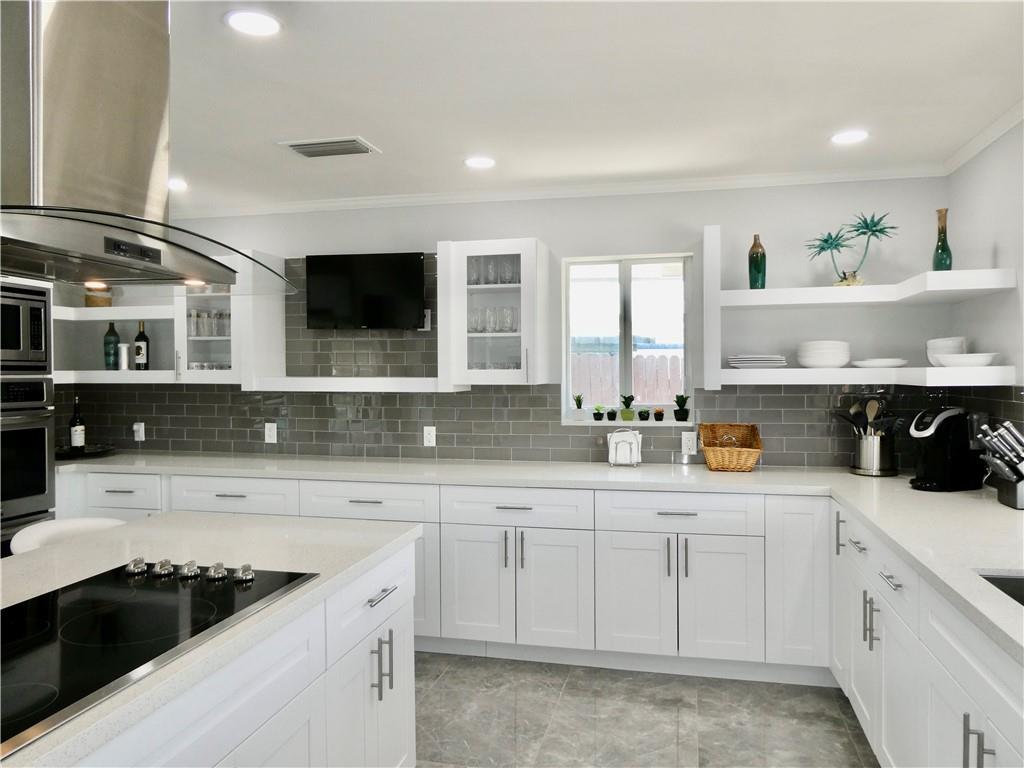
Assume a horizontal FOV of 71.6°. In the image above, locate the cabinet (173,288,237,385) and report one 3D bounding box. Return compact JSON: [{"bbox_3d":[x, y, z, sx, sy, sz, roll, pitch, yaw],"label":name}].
[{"bbox_3d":[-1.781,-0.382,4.369,0.455,0.760,0.340,0,1,13],"label":"cabinet"}]

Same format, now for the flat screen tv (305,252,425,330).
[{"bbox_3d":[-0.865,-0.542,4.172,0.735,0.440,0.070,0,1,13],"label":"flat screen tv"}]

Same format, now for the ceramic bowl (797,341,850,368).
[{"bbox_3d":[1.553,-0.146,3.538,0.240,0.138,0.240,0,2,13],"label":"ceramic bowl"}]

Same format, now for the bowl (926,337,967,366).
[{"bbox_3d":[2.011,-0.147,3.285,0.160,0.140,0.160,0,2,13],"label":"bowl"}]

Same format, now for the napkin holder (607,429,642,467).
[{"bbox_3d":[0.604,0.341,3.794,0.183,0.201,0.080,0,2,13],"label":"napkin holder"}]

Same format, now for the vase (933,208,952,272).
[{"bbox_3d":[1.917,-0.626,3.160,0.078,0.300,0.078,0,1,13],"label":"vase"}]

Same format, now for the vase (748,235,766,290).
[{"bbox_3d":[1.228,-0.607,3.554,0.083,0.288,0.083,0,1,13],"label":"vase"}]

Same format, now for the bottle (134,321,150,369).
[{"bbox_3d":[-2.286,-0.239,4.392,0.080,0.306,0.080,0,1,-19],"label":"bottle"}]

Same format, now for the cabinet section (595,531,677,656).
[{"bbox_3d":[0.641,0.962,3.575,0.379,0.565,0.570,0,1,13],"label":"cabinet section"}]

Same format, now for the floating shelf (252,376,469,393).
[{"bbox_3d":[-0.862,0.001,4.073,1.210,0.083,0.350,0,1,13],"label":"floating shelf"}]

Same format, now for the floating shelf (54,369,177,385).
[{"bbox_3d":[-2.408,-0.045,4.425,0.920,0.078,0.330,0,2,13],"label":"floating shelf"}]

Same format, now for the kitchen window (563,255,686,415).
[{"bbox_3d":[0.636,-0.258,3.954,0.710,0.890,0.100,0,1,13],"label":"kitchen window"}]

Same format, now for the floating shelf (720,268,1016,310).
[{"bbox_3d":[1.596,-0.435,3.398,1.144,0.080,0.760,0,1,13],"label":"floating shelf"}]

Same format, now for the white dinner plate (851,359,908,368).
[{"bbox_3d":[1.784,-0.098,3.446,0.245,0.040,0.245,0,1,13],"label":"white dinner plate"}]

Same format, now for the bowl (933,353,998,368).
[{"bbox_3d":[1.973,-0.104,3.072,0.225,0.063,0.225,0,1,13],"label":"bowl"}]

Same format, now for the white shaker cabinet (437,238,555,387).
[{"bbox_3d":[-0.088,-0.376,3.879,0.530,0.765,0.356,0,2,13],"label":"white shaker cabinet"}]

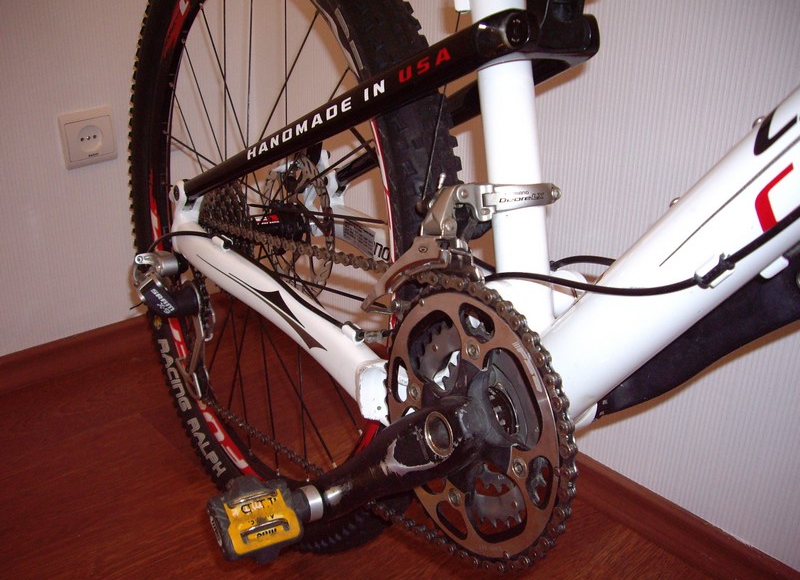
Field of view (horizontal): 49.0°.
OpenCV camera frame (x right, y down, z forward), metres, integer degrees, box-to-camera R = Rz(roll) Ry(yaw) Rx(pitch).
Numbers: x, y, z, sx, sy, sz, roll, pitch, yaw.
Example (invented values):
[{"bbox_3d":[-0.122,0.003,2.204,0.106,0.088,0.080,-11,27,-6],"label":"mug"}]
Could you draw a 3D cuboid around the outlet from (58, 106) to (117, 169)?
[{"bbox_3d":[-0.434,-0.212,1.236,0.080,0.080,0.013,-22,34,-39],"label":"outlet"}]

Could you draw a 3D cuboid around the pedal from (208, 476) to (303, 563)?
[{"bbox_3d":[-0.103,0.170,0.650,0.064,0.030,0.060,-9,62,-34],"label":"pedal"}]

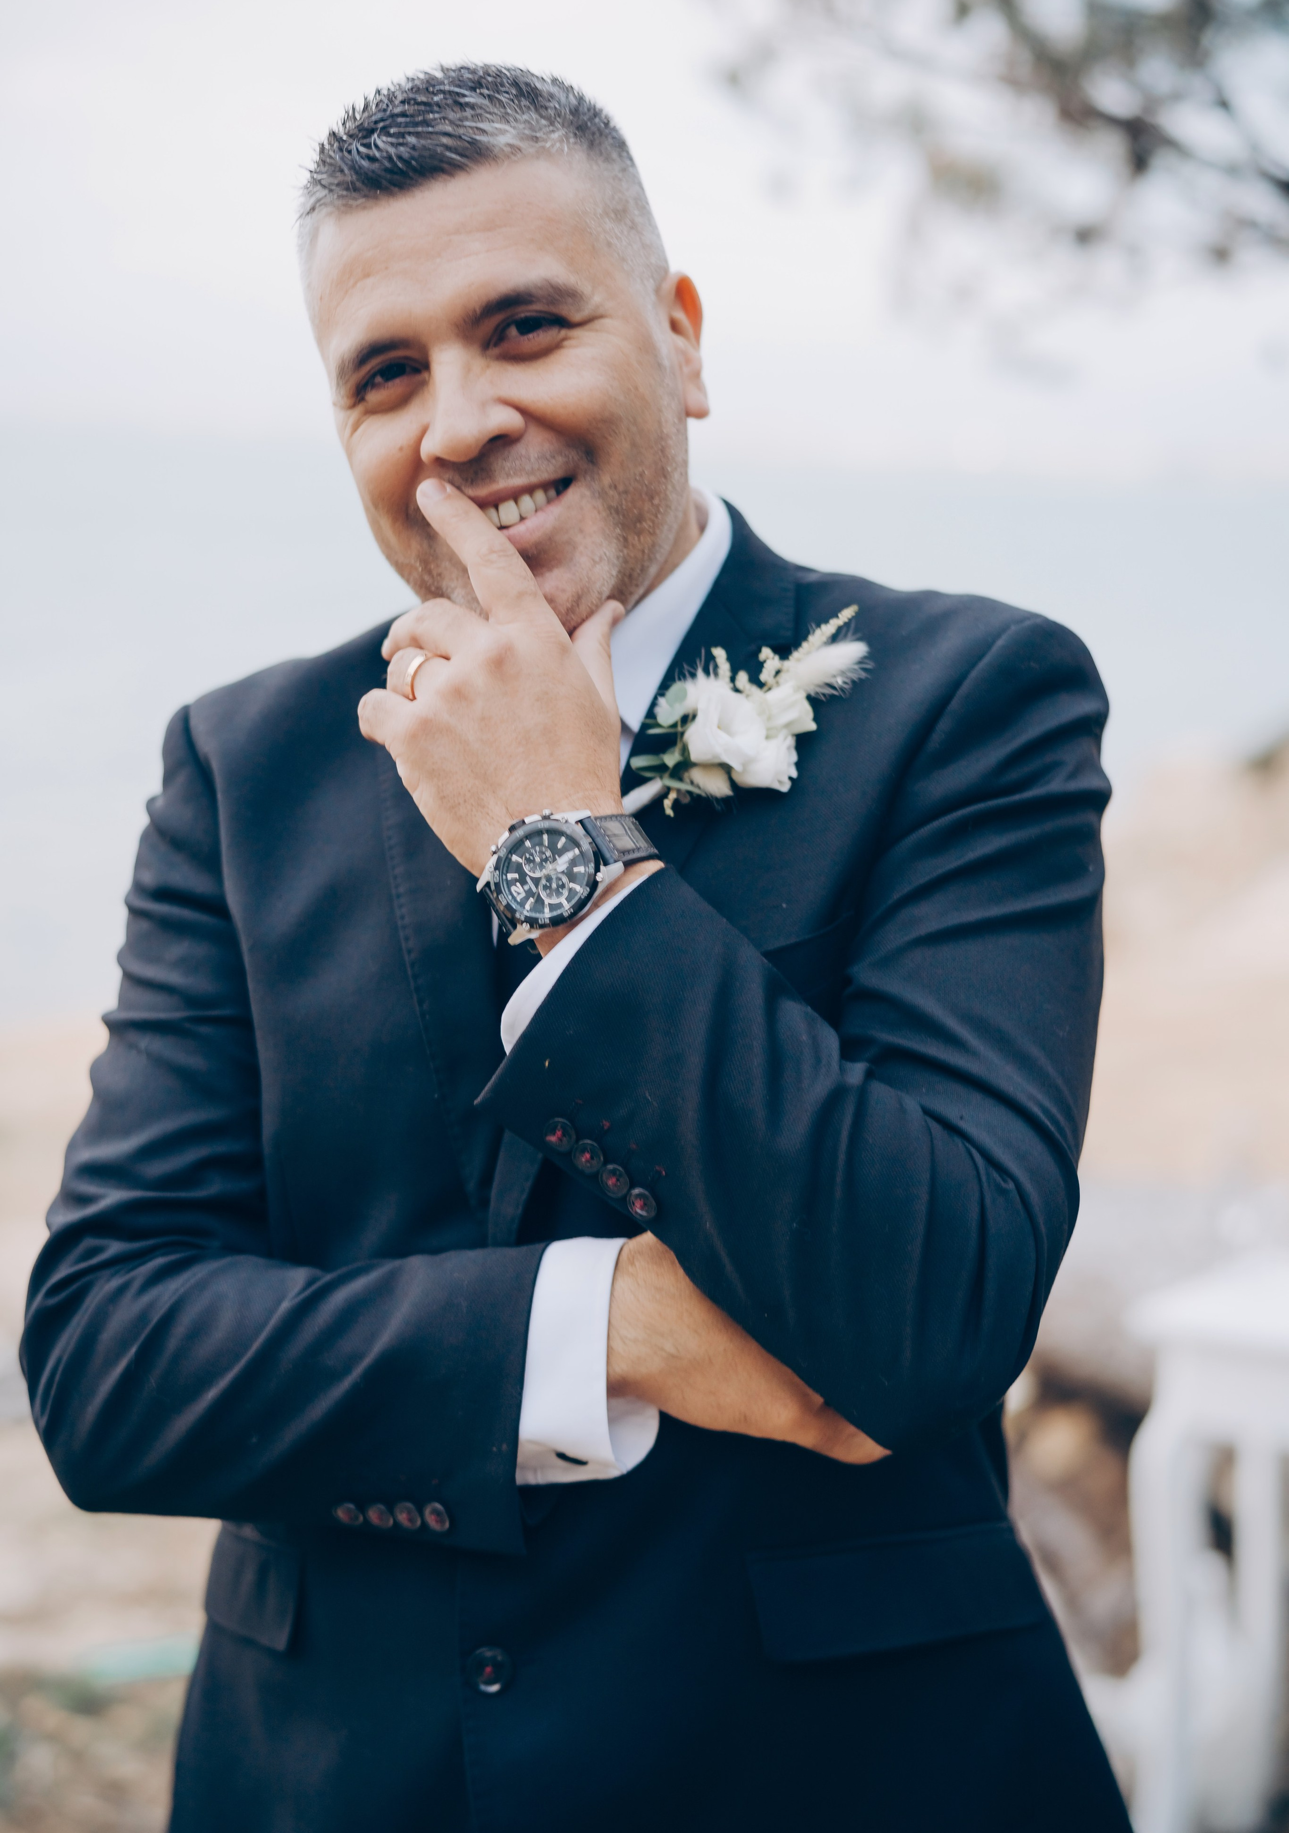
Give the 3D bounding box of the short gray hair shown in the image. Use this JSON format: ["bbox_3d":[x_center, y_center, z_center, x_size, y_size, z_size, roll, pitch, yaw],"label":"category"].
[{"bbox_3d":[-0.077,-0.325,1.250,0.165,0.140,0.195,-15,2,25],"label":"short gray hair"}]

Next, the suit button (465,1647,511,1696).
[{"bbox_3d":[-0.071,0.343,1.220,0.021,0.021,0.005,7,10,22],"label":"suit button"}]

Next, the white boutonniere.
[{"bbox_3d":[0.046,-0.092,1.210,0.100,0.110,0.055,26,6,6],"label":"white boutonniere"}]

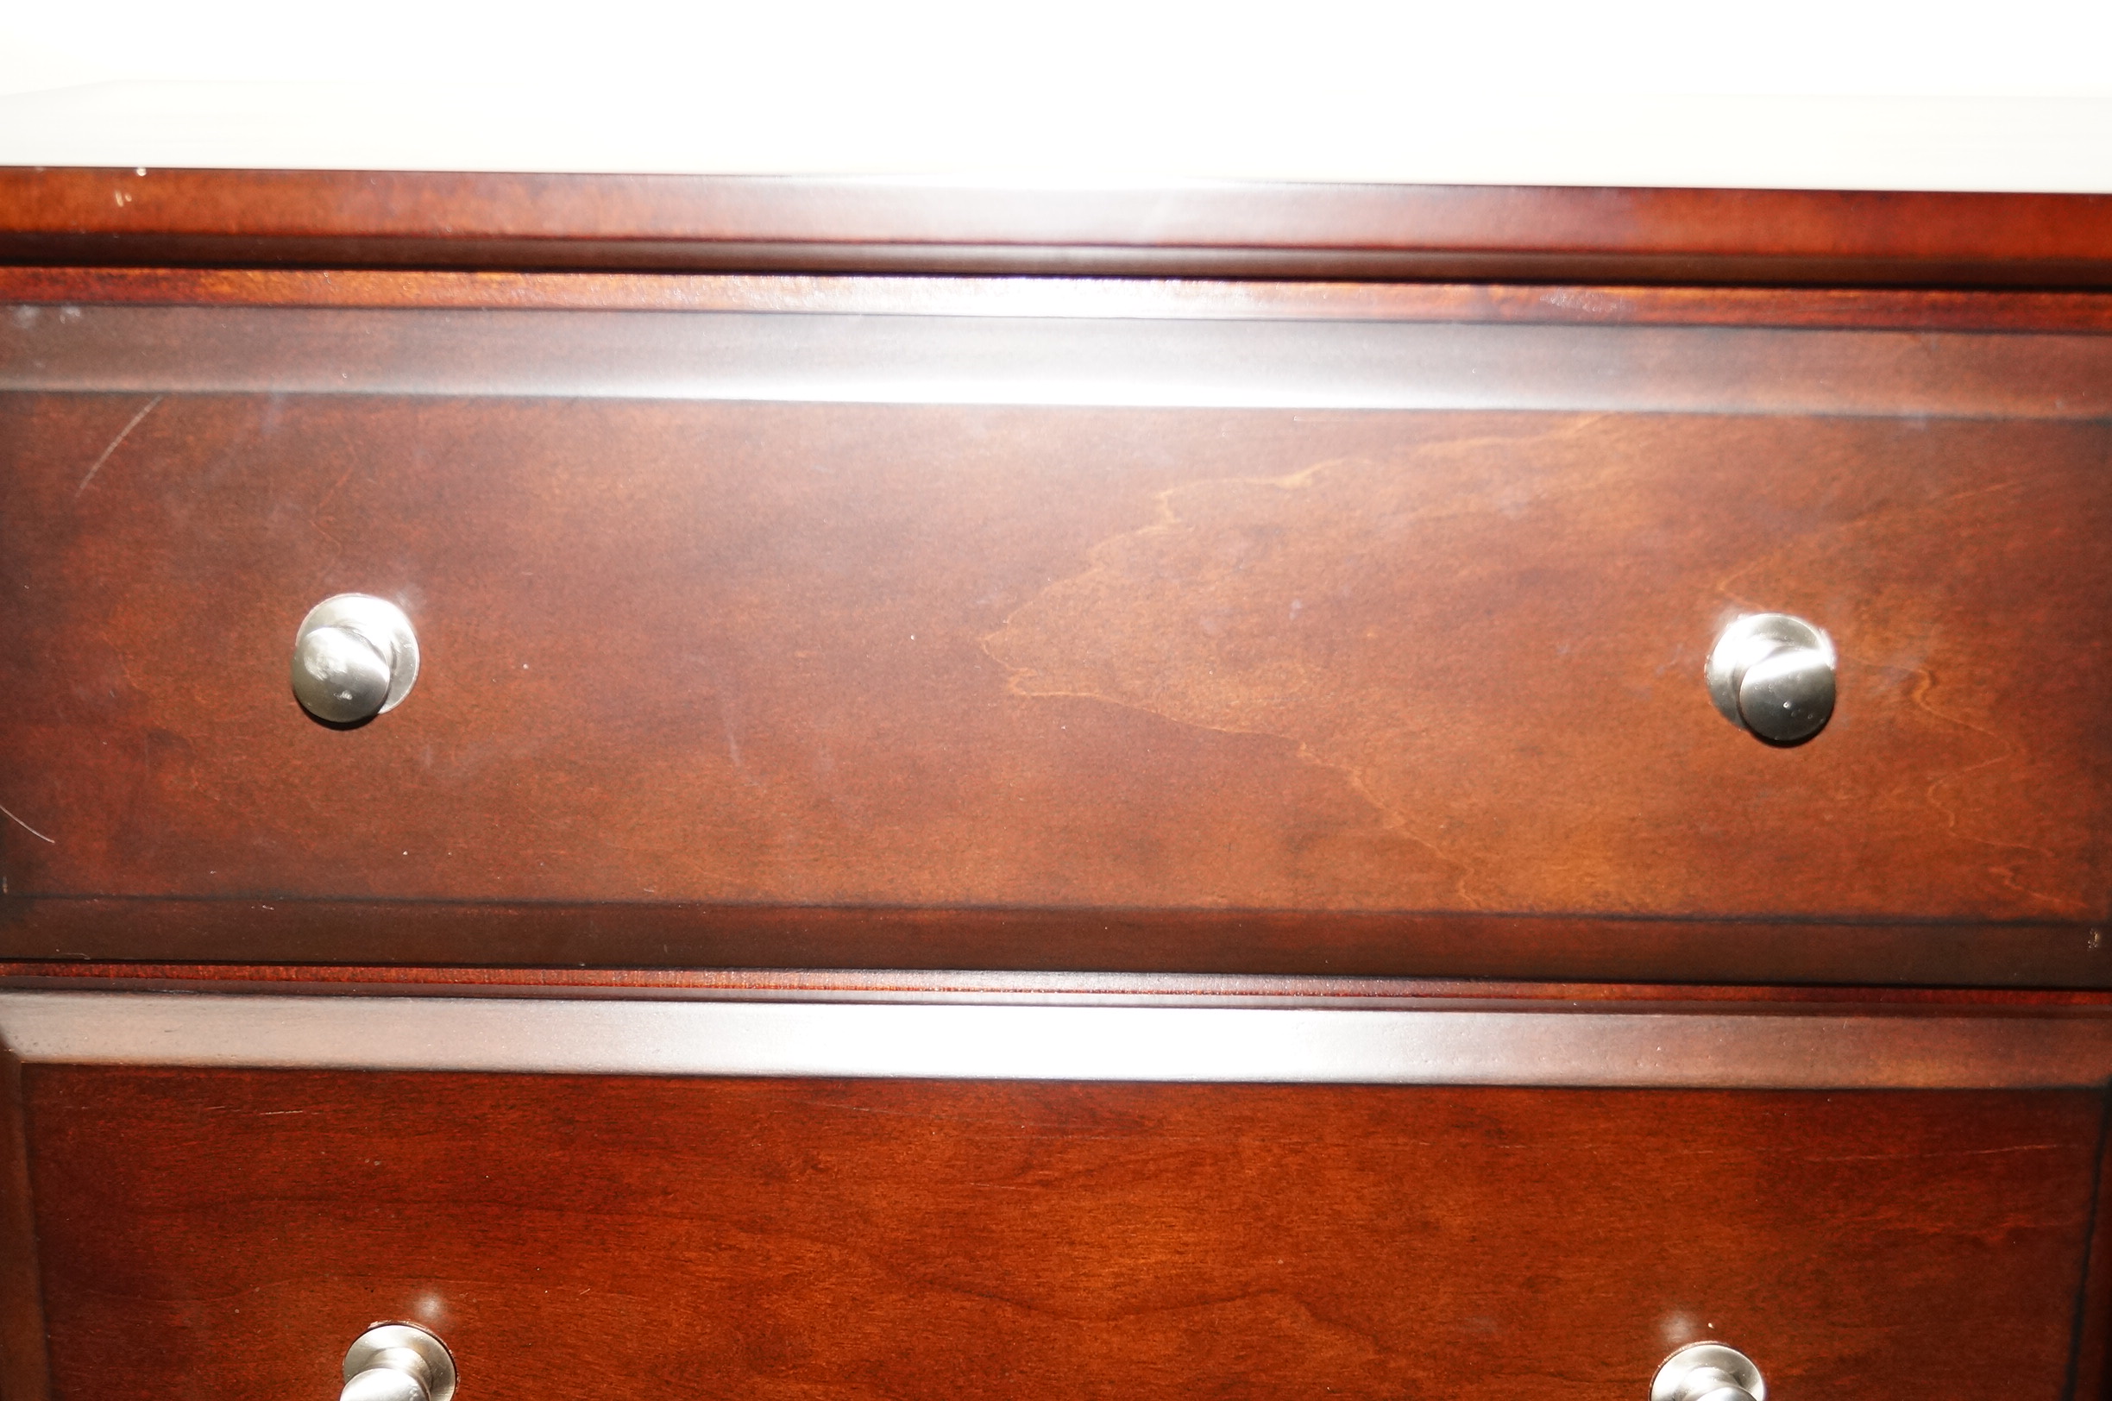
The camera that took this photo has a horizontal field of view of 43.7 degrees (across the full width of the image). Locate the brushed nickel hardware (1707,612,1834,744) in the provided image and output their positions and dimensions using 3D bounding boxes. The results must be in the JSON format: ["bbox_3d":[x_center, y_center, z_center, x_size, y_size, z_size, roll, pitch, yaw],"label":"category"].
[{"bbox_3d":[0.222,-0.005,0.810,0.038,0.038,0.031,1,14,0],"label":"brushed nickel hardware"}]

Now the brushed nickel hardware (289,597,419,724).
[{"bbox_3d":[-0.218,-0.011,0.808,0.038,0.038,0.031,1,14,0],"label":"brushed nickel hardware"}]

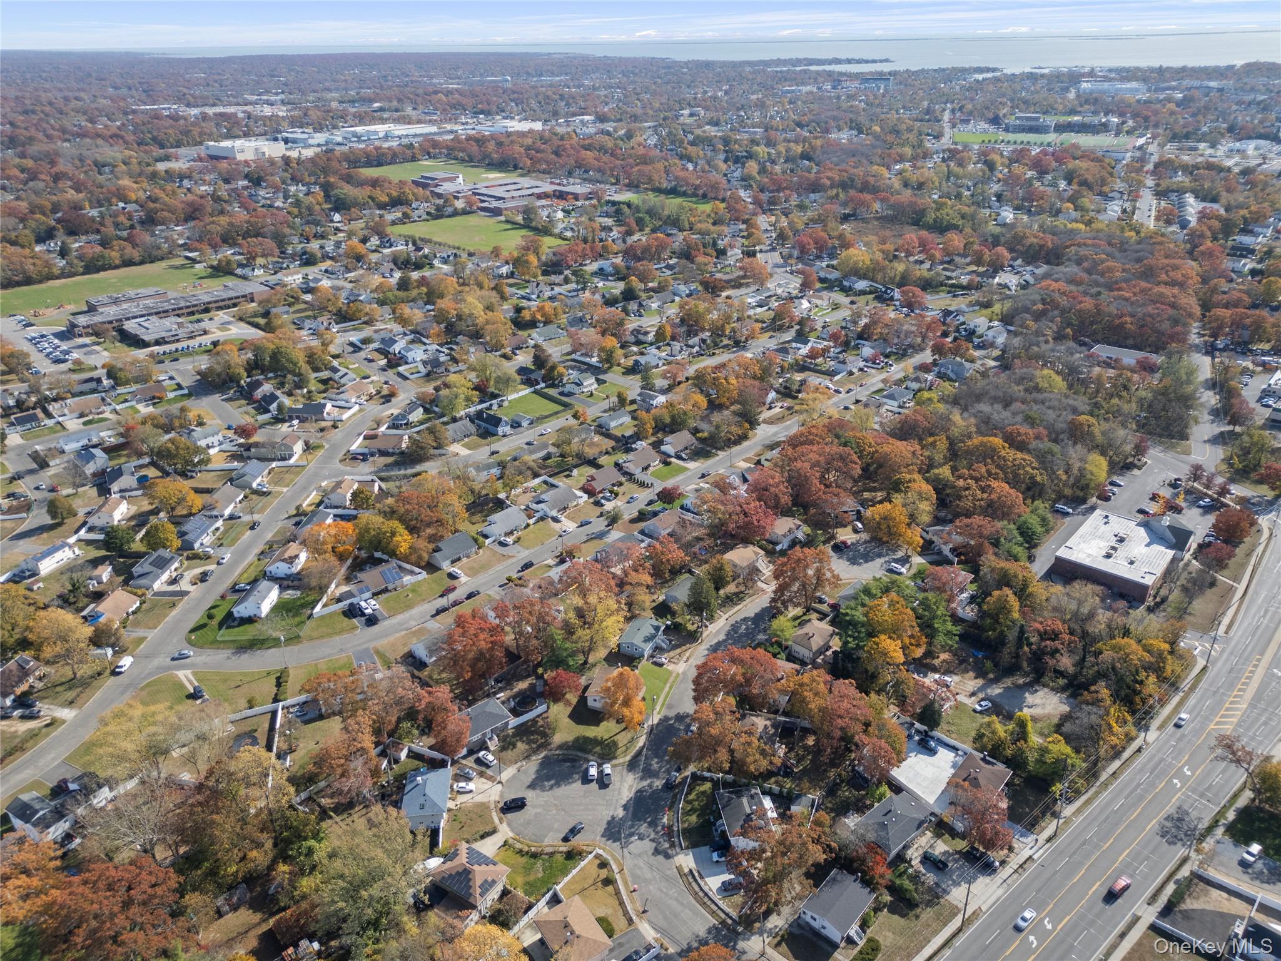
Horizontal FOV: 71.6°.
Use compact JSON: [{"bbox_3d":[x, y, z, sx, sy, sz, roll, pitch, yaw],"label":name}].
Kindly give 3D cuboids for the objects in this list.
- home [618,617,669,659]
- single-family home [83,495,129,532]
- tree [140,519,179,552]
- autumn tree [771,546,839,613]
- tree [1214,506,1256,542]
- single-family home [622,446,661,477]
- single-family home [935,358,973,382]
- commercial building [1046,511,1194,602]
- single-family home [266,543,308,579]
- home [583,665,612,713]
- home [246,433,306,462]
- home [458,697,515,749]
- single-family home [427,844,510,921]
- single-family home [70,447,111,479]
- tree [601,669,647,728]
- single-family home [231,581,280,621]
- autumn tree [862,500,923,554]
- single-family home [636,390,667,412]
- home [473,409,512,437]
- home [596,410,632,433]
[{"bbox_3d":[0.570,41.920,238.130,8.400,5.000,11.900,11,29,22],"label":"home"},{"bbox_3d":[-182.970,10.620,305.090,8.200,5.900,11.600,-4,27,-7],"label":"single-family home"},{"bbox_3d":[-153.270,18.080,283.760,11.200,10.800,11.200,-1,26,0],"label":"tree"},{"bbox_3d":[45.411,27.960,246.026,18.600,19.400,18.600,-1,26,0],"label":"autumn tree"},{"bbox_3d":[189.030,14.500,283.380,12.180,11.880,12.670,-1,27,0],"label":"tree"},{"bbox_3d":[0.090,-7.680,341.010,8.410,4.950,14.050,23,35,39],"label":"single-family home"},{"bbox_3d":[150.260,-52.840,423.990,13.000,7.500,13.500,16,31,30],"label":"single-family home"},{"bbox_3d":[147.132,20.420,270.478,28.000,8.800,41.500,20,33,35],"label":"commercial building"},{"bbox_3d":[-111.530,24.370,279.590,8.460,5.740,11.470,0,27,1],"label":"single-family home"},{"bbox_3d":[-7.258,50.410,218.458,8.700,5.000,12.300,8,28,16],"label":"home"},{"bbox_3d":[-146.200,-13.320,353.560,20.090,7.720,8.640,2,27,6],"label":"home"},{"bbox_3d":[-36.986,56.113,207.540,12.000,5.200,9.000,-20,32,-33],"label":"home"},{"bbox_3d":[-32.800,76.690,171.000,12.660,6.620,9.550,16,31,29],"label":"single-family home"},{"bbox_3d":[-213.990,-8.080,345.810,10.190,6.200,11.290,-23,34,-37],"label":"single-family home"},{"bbox_3d":[-3.874,50.633,204.253,10.500,17.200,10.500,-1,26,0],"label":"tree"},{"bbox_3d":[-110.750,34.030,256.130,8.200,5.800,11.700,1,26,3],"label":"single-family home"},{"bbox_3d":[80.920,15.320,284.030,17.000,12.500,14.000,-1,27,0],"label":"autumn tree"},{"bbox_3d":[4.820,-35.110,392.890,10.690,7.330,8.510,20,34,36],"label":"single-family home"},{"bbox_3d":[-61.330,-24.180,370.580,14.500,7.000,7.000,21,34,36],"label":"home"},{"bbox_3d":[-10.925,-26.379,372.337,7.700,5.200,12.400,21,34,37],"label":"home"}]

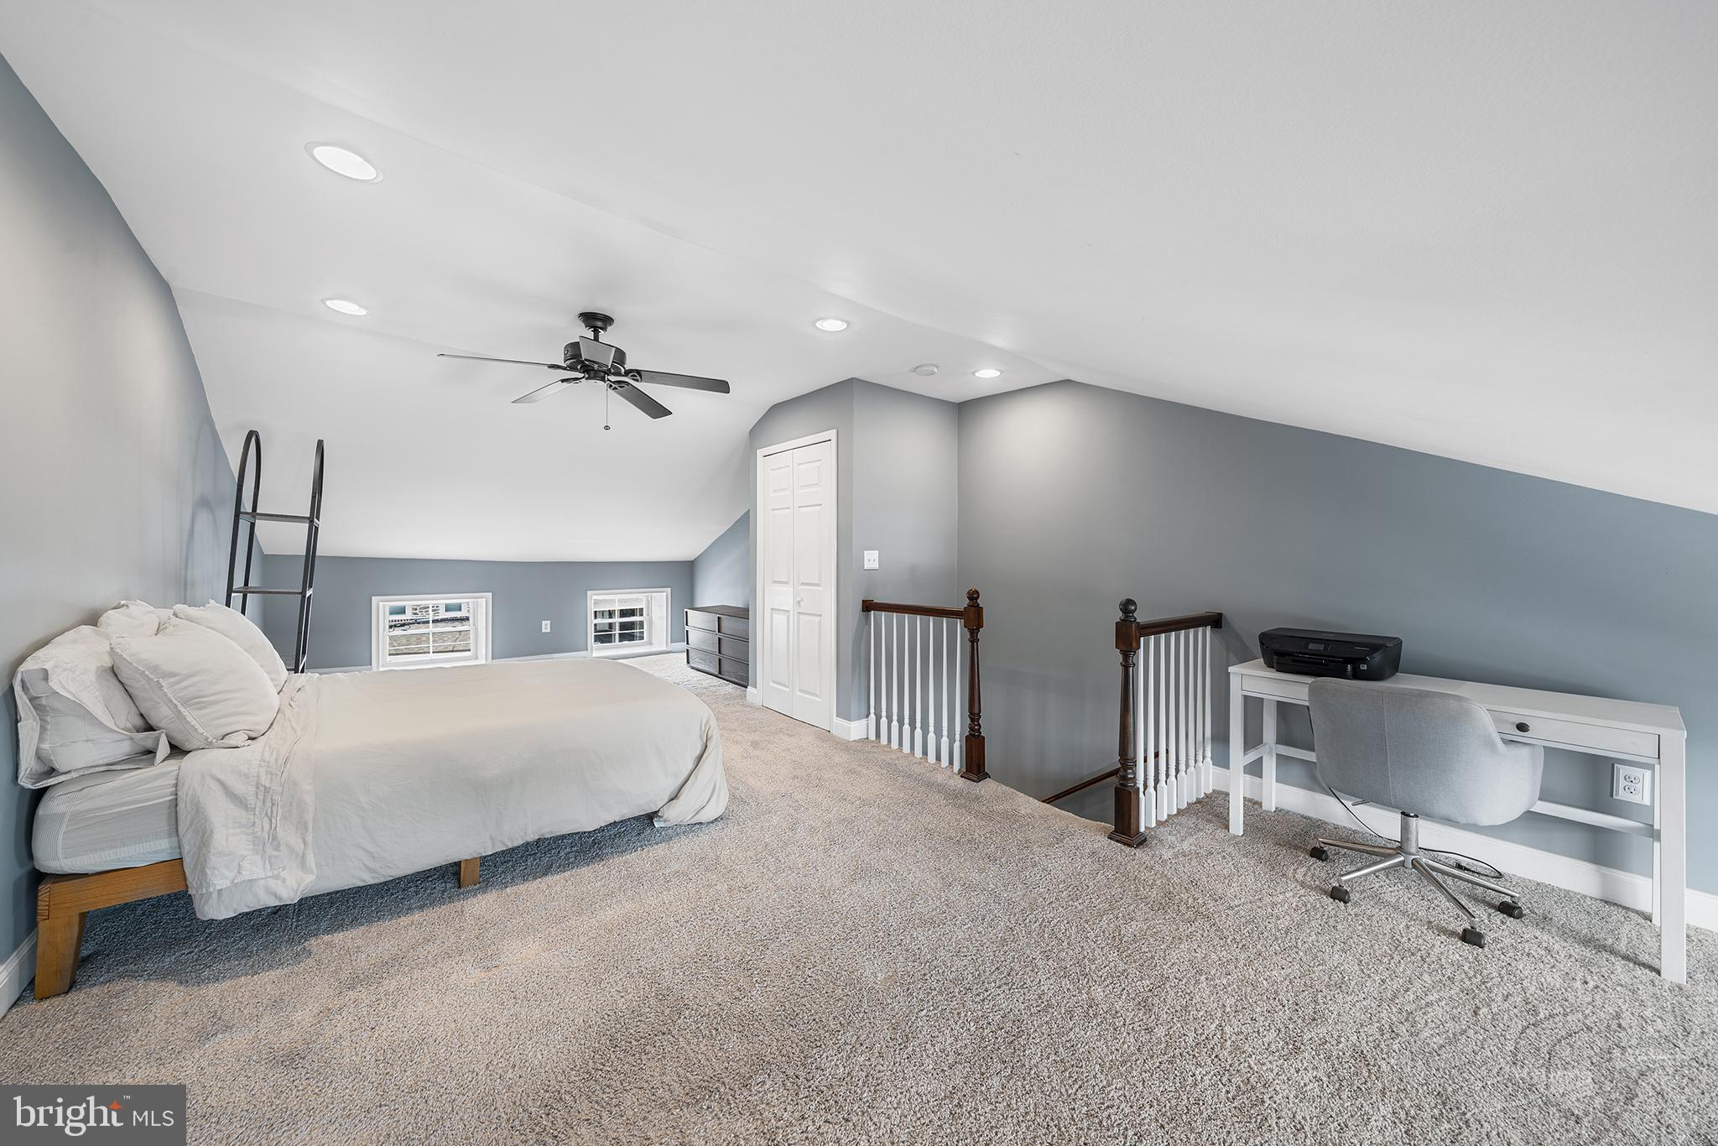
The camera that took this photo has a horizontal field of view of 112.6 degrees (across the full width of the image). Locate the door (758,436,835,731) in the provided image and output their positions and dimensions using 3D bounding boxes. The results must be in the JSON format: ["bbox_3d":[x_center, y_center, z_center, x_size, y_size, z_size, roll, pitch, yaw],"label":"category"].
[{"bbox_3d":[-0.504,0.092,4.488,0.060,2.070,0.970,-1,2,-39],"label":"door"}]

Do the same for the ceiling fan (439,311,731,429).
[{"bbox_3d":[-1.350,-1.039,2.947,1.290,0.580,1.270,-1,2,-23],"label":"ceiling fan"}]

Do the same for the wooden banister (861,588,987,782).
[{"bbox_3d":[0.385,0.626,3.607,0.130,1.060,1.000,-1,2,-39],"label":"wooden banister"}]

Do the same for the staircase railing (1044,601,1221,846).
[{"bbox_3d":[1.548,0.653,2.796,0.960,1.050,0.130,-1,2,-39],"label":"staircase railing"}]

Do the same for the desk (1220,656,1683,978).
[{"bbox_3d":[2.234,0.817,2.295,0.470,0.750,1.200,-1,2,-39],"label":"desk"}]

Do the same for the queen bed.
[{"bbox_3d":[-1.916,0.864,2.840,2.090,0.620,1.580,-1,2,-35],"label":"queen bed"}]

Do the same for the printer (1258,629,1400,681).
[{"bbox_3d":[2.128,0.369,2.600,0.360,0.130,0.445,-1,2,-39],"label":"printer"}]

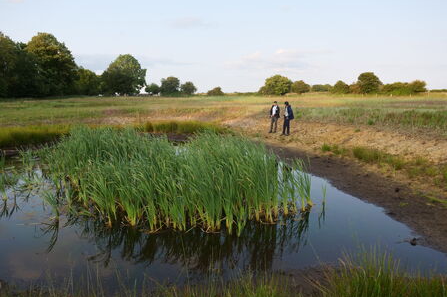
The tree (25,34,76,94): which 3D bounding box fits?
[{"bbox_3d":[-40.223,-19.561,72.660,11.957,14.764,11.001,0,10,0],"label":"tree"}]

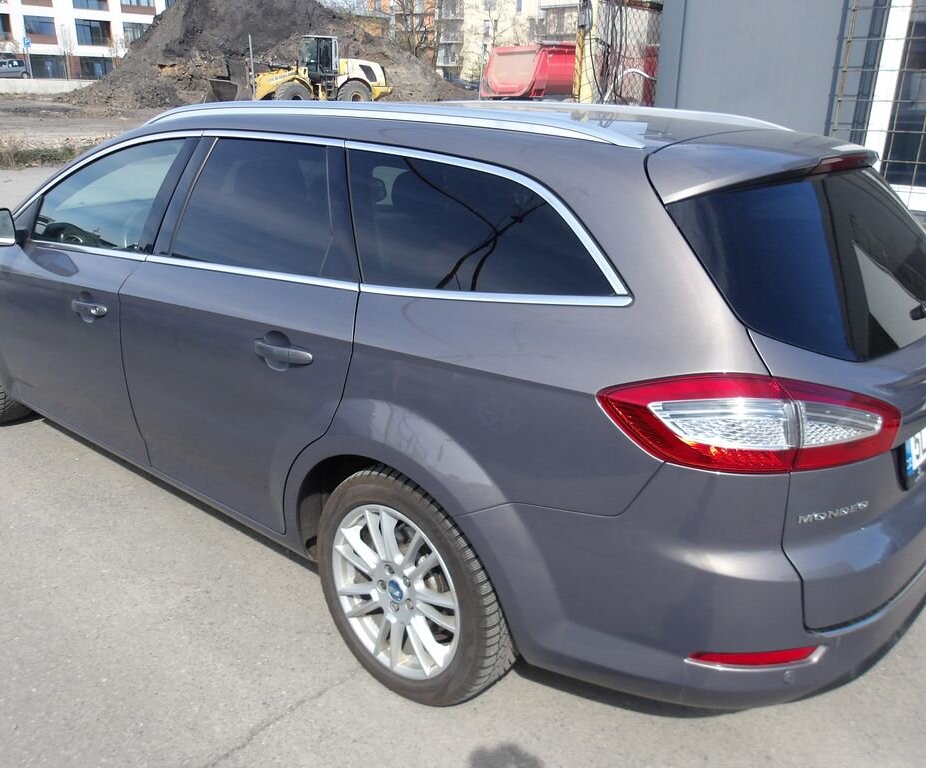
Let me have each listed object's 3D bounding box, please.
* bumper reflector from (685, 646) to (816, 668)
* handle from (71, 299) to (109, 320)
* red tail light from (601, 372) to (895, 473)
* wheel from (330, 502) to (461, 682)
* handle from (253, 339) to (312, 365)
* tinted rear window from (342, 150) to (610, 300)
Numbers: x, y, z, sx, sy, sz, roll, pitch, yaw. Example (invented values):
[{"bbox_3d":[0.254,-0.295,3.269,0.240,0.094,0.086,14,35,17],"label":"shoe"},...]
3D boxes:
[{"bbox_3d":[0.605,0.558,1.639,0.280,0.042,0.045,-2,19,-11],"label":"bumper reflector"},{"bbox_3d":[-1.286,-0.256,2.749,0.220,0.045,0.052,16,23,37],"label":"handle"},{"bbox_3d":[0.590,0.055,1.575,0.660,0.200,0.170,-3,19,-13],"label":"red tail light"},{"bbox_3d":[-0.132,0.519,2.120,0.467,0.467,0.170,16,22,37],"label":"wheel"},{"bbox_3d":[-0.469,-0.080,2.086,0.220,0.045,0.052,16,23,37],"label":"handle"},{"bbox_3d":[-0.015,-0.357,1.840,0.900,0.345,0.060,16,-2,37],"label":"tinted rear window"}]

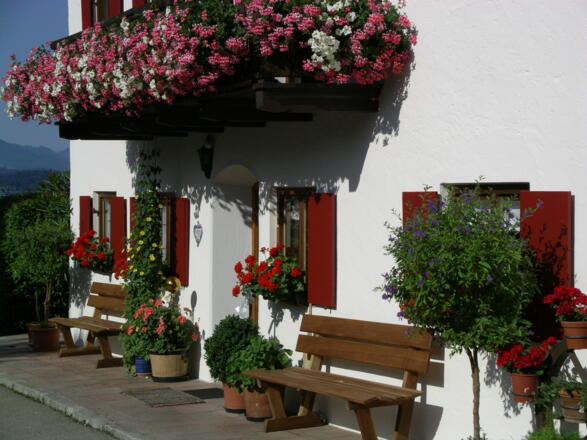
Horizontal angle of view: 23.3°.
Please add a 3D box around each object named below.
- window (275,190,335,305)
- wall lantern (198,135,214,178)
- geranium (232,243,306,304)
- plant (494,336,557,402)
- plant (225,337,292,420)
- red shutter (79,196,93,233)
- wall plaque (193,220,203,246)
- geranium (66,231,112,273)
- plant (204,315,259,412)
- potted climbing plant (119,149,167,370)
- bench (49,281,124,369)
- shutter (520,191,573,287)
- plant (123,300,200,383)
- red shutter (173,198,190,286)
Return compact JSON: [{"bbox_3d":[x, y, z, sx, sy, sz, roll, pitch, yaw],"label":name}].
[{"bbox_3d":[0.104,0.234,11.895,0.140,0.970,1.220,0,1,-22],"label":"window"},{"bbox_3d":[-0.853,-0.622,13.960,0.190,0.440,0.170,0,1,-22],"label":"wall lantern"},{"bbox_3d":[-0.196,0.456,12.130,0.400,0.500,0.920,0,1,-22],"label":"geranium"},{"bbox_3d":[1.322,0.848,8.082,0.320,0.375,0.340,0,1,0],"label":"plant"},{"bbox_3d":[-0.287,1.323,11.850,0.530,0.700,0.550,0,1,0],"label":"plant"},{"bbox_3d":[-2.590,0.164,17.730,0.040,0.910,0.460,0,1,-25],"label":"red shutter"},{"bbox_3d":[-0.957,0.141,14.350,0.040,0.260,0.170,0,1,-25],"label":"wall plaque"},{"bbox_3d":[-2.558,0.396,17.899,0.400,0.520,0.920,0,1,-22],"label":"geranium"},{"bbox_3d":[-0.530,1.244,12.300,0.470,0.850,0.470,0,1,0],"label":"plant"},{"bbox_3d":[-1.600,0.441,15.136,0.450,2.300,0.500,0,1,-22],"label":"potted climbing plant"},{"bbox_3d":[-2.250,1.187,16.270,0.620,0.870,1.880,0,1,-26],"label":"bench"},{"bbox_3d":[1.557,0.290,8.780,0.040,0.920,0.520,0,1,-25],"label":"shutter"},{"bbox_3d":[-1.340,1.227,14.500,0.660,0.840,0.680,0,1,-25],"label":"plant"},{"bbox_3d":[-1.173,0.230,14.909,0.050,0.900,0.520,0,1,-22],"label":"red shutter"}]

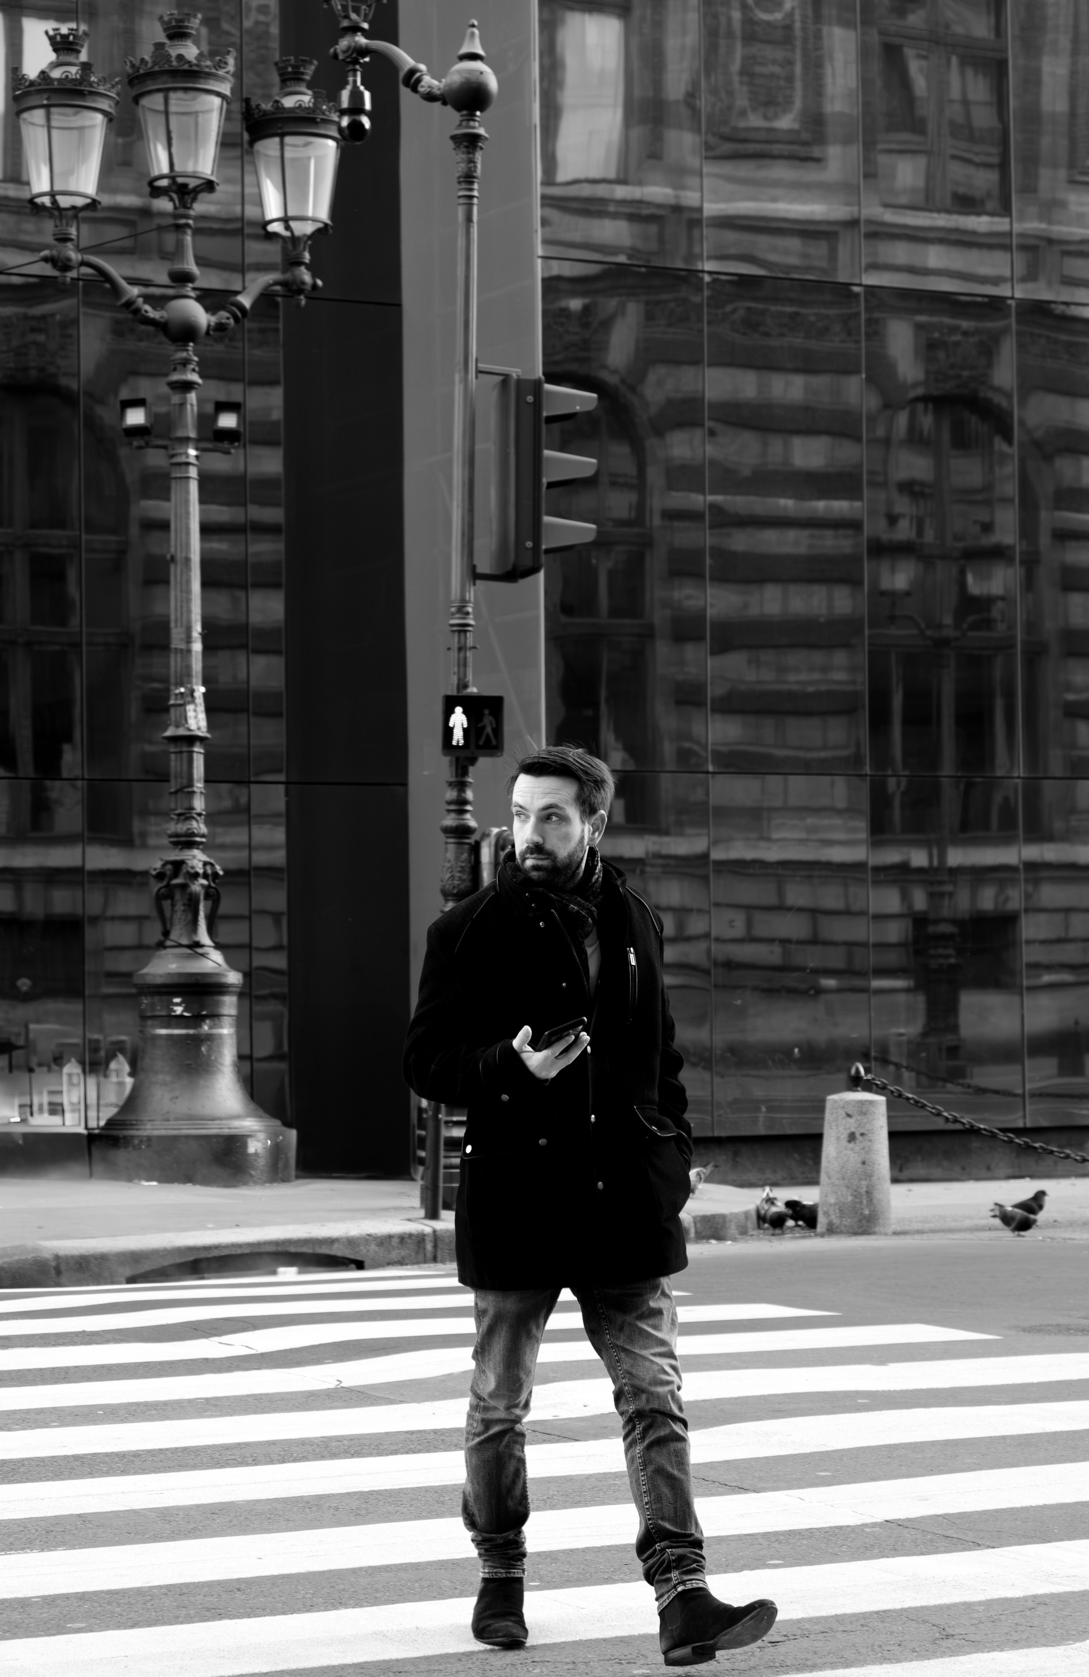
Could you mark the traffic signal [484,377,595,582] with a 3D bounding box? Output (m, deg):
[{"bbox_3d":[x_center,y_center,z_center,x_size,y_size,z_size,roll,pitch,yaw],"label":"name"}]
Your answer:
[{"bbox_3d":[-0.019,-1.716,15.550,0.470,0.950,0.310,1,-2,-25],"label":"traffic signal"}]

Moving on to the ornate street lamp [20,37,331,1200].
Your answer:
[{"bbox_3d":[-2.030,-1.351,18.098,2.000,6.490,1.120,0,-2,-26],"label":"ornate street lamp"}]

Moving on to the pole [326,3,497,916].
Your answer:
[{"bbox_3d":[-0.685,-1.518,15.498,0.900,6.500,0.520,1,-2,-24],"label":"pole"}]

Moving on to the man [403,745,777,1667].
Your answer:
[{"bbox_3d":[0.068,0.722,6.487,0.660,1.790,0.520,0,-2,-14],"label":"man"}]

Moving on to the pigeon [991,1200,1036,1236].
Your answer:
[{"bbox_3d":[2.239,1.802,15.502,0.230,0.165,0.120,-1,-2,20],"label":"pigeon"}]

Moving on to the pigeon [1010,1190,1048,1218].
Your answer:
[{"bbox_3d":[2.297,1.792,15.753,0.290,0.190,0.120,-1,-2,3],"label":"pigeon"}]

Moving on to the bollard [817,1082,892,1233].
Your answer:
[{"bbox_3d":[1.483,1.531,15.611,0.345,0.720,0.345,0,-2,0],"label":"bollard"}]

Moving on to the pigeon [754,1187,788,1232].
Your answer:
[{"bbox_3d":[1.087,1.782,15.603,0.130,0.205,0.240,0,-2,-20],"label":"pigeon"}]

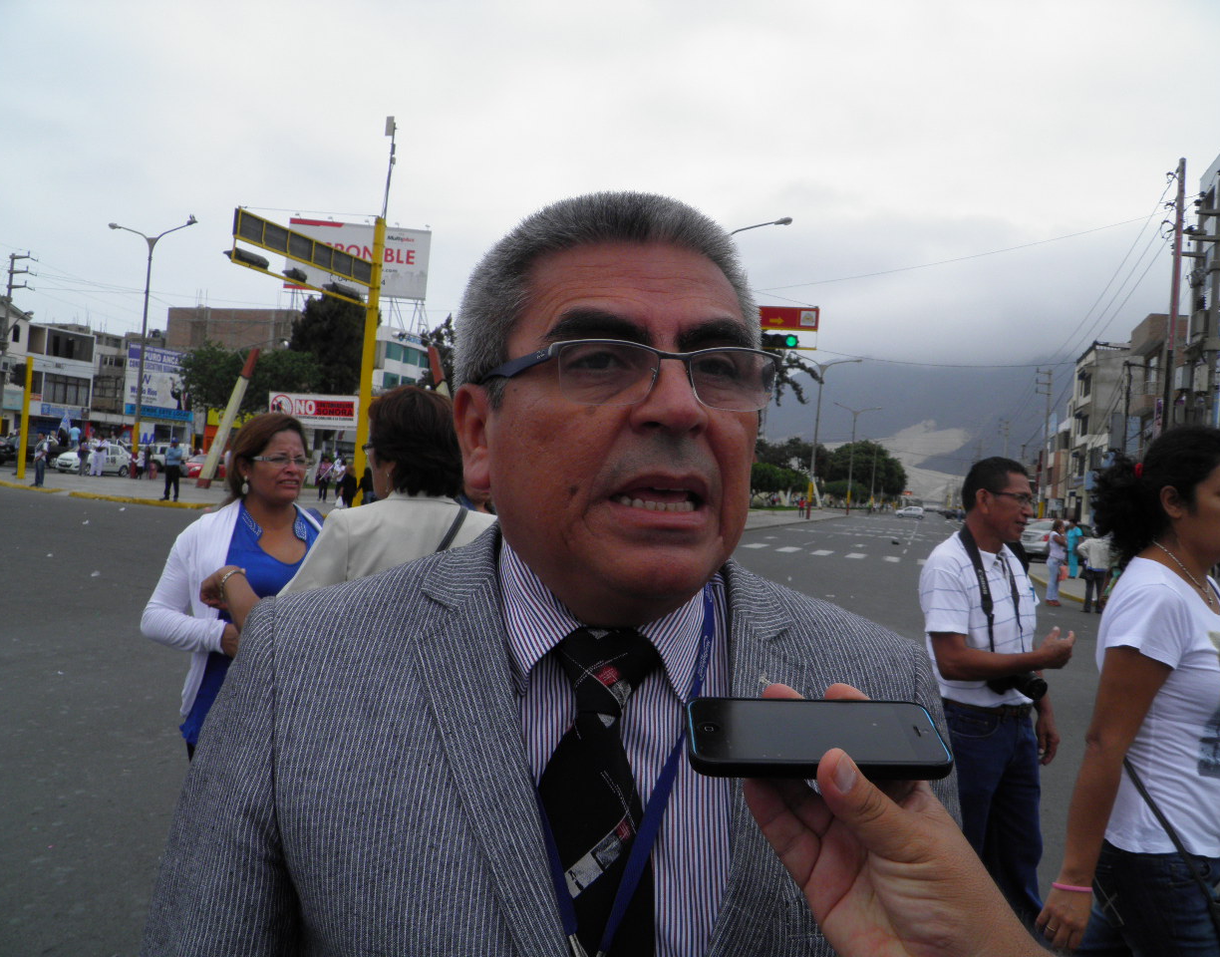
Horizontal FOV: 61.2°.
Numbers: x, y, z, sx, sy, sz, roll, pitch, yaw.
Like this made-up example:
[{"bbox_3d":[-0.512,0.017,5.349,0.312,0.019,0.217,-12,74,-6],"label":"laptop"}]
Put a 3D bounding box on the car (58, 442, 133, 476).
[{"bbox_3d":[-26.387,-0.915,53.000,1.680,1.480,4.100,4,0,17],"label":"car"}]

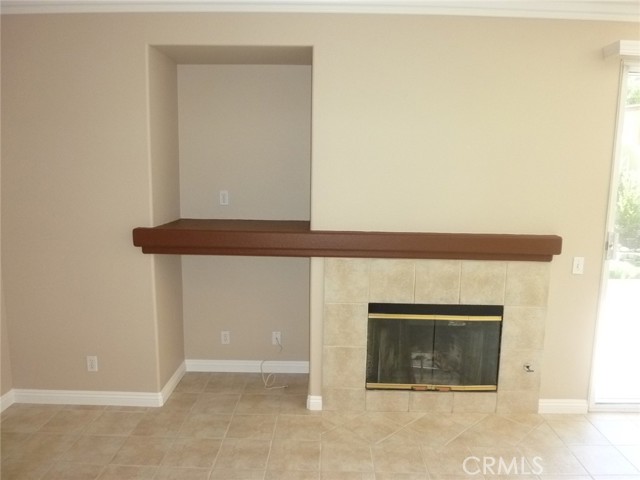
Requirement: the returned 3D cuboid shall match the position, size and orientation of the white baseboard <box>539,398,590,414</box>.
[{"bbox_3d":[1.735,1.191,3.281,0.345,0.104,0.018,1,8,1],"label":"white baseboard"}]

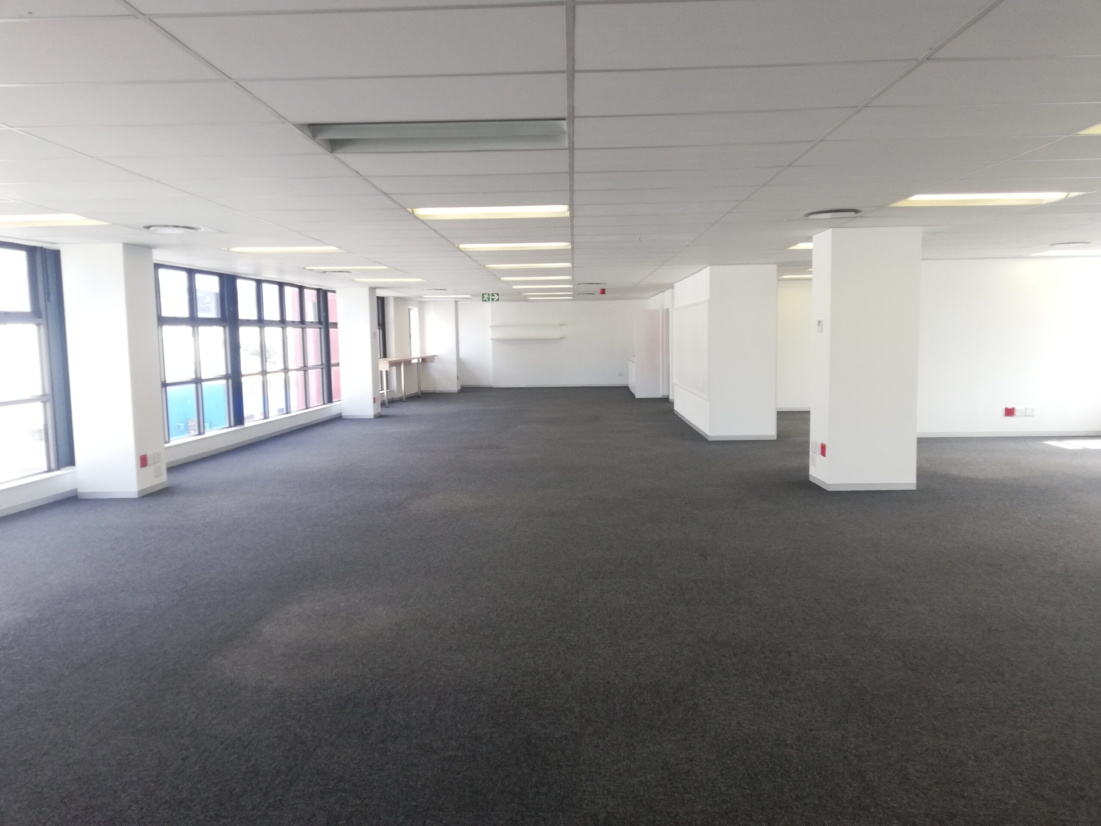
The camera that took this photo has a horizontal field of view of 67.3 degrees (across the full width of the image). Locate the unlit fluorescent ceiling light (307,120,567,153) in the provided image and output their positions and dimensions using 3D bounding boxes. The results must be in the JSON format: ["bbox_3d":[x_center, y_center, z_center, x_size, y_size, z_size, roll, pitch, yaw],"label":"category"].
[{"bbox_3d":[-0.500,-1.311,3.797,1.195,0.080,0.595,-1,5,2],"label":"unlit fluorescent ceiling light"}]

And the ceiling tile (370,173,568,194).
[{"bbox_3d":[-0.462,-1.392,4.994,1.195,0.025,0.595,-1,5,2],"label":"ceiling tile"}]

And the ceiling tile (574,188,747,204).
[{"bbox_3d":[0.755,-1.466,5.552,1.195,0.025,0.595,-1,5,2],"label":"ceiling tile"}]

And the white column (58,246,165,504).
[{"bbox_3d":[-4.251,-0.404,8.106,0.580,2.407,0.580,-1,5,2],"label":"white column"}]

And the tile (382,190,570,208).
[{"bbox_3d":[-0.447,-1.441,5.590,1.175,0.020,0.575,-1,5,2],"label":"tile"}]

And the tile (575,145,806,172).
[{"bbox_3d":[0.716,-1.344,4.358,1.175,0.020,0.575,-1,5,2],"label":"tile"}]

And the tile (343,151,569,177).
[{"bbox_3d":[-0.484,-1.327,4.396,1.175,0.020,0.575,-1,5,2],"label":"tile"}]

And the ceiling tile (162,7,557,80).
[{"bbox_3d":[-0.538,-1.157,2.605,1.175,0.020,0.575,-1,5,2],"label":"ceiling tile"}]

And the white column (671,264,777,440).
[{"bbox_3d":[2.713,-1.024,13.427,0.920,2.407,4.130,-1,5,2],"label":"white column"}]

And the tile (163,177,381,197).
[{"bbox_3d":[-1.662,-1.375,5.032,1.195,0.025,0.595,-1,5,2],"label":"tile"}]

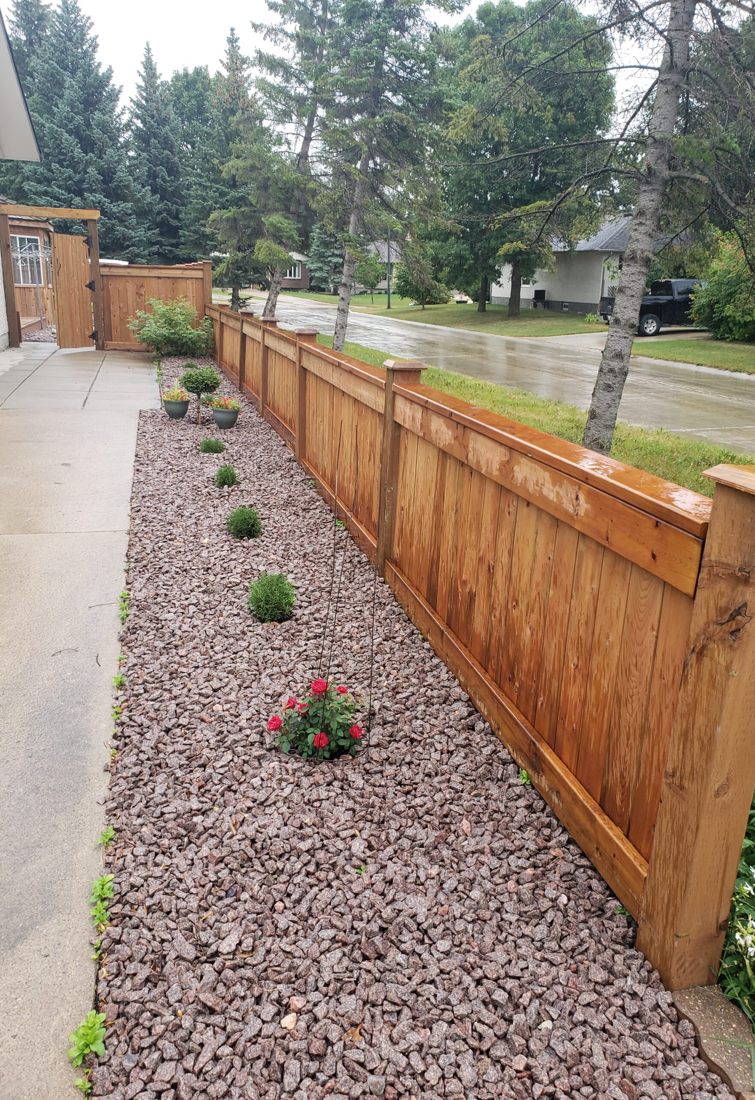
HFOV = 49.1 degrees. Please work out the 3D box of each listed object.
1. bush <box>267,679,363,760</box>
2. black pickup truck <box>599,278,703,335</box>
[{"bbox_3d":[-0.196,0.539,2.622,0.305,0.250,0.280,-3,18,-14],"label":"bush"},{"bbox_3d":[11.420,-9.250,31.450,5.850,1.890,2.030,-5,19,-13],"label":"black pickup truck"}]

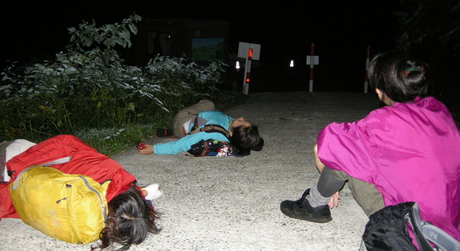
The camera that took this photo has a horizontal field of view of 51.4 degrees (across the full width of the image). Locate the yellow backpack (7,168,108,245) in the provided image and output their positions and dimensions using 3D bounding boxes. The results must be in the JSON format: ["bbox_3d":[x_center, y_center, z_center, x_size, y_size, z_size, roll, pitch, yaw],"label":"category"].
[{"bbox_3d":[-0.762,0.350,2.150,0.450,0.310,0.220,9,-20,32],"label":"yellow backpack"}]

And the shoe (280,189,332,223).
[{"bbox_3d":[0.381,0.406,2.380,0.260,0.130,0.100,5,11,15],"label":"shoe"}]

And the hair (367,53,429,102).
[{"bbox_3d":[0.722,-0.201,2.050,0.250,0.225,0.190,4,9,44],"label":"hair"}]

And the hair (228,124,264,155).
[{"bbox_3d":[0.132,0.112,3.700,0.240,0.220,0.190,20,17,24],"label":"hair"}]

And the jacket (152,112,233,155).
[{"bbox_3d":[-0.266,0.056,3.800,0.520,0.290,0.720,7,11,25],"label":"jacket"}]

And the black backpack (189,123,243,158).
[{"bbox_3d":[-0.122,0.110,3.760,0.460,0.210,0.310,7,11,23],"label":"black backpack"}]

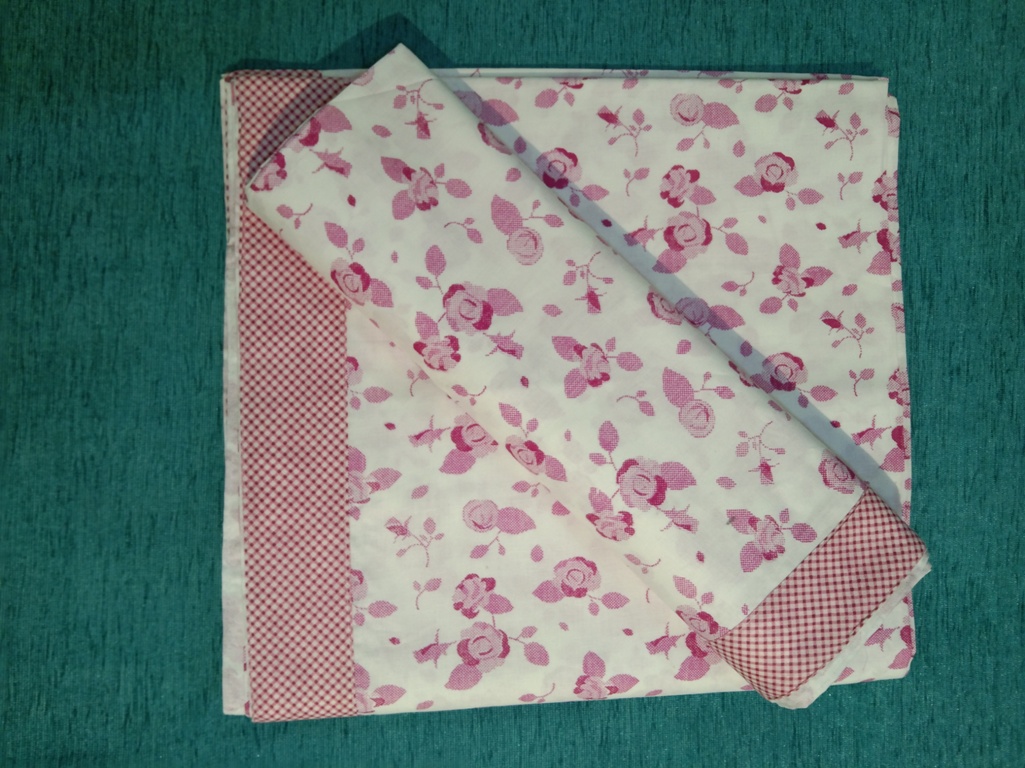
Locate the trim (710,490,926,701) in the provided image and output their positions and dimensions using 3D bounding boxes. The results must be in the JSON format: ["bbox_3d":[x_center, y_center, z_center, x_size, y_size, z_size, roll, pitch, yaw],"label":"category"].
[{"bbox_3d":[0.277,0.191,0.837,0.195,0.020,0.077,-44,89,-1],"label":"trim"}]

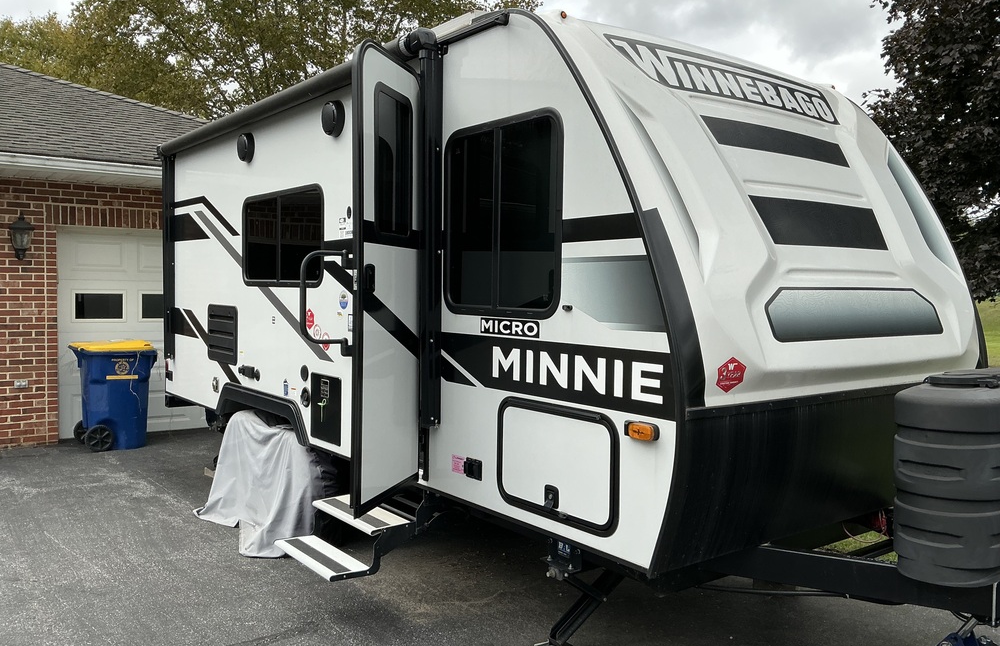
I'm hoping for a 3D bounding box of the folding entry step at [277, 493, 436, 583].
[{"bbox_3d":[-0.714,0.958,3.990,0.595,0.360,0.650,-1,3,-38],"label":"folding entry step"}]

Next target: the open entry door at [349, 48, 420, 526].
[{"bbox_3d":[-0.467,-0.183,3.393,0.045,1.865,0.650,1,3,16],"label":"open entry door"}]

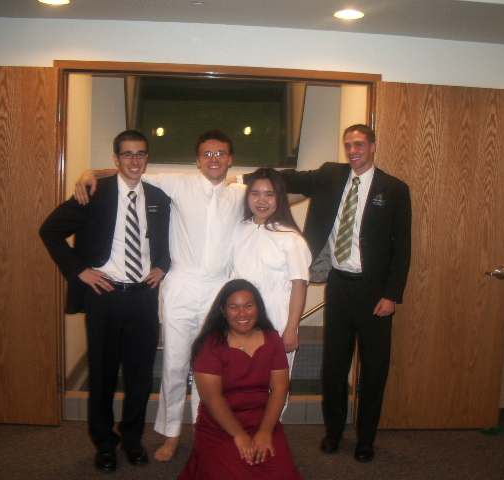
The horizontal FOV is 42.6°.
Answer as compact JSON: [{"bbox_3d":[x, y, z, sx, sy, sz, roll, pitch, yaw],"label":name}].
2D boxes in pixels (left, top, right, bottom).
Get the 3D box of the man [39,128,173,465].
[{"bbox_3d":[-0.785,0.308,3.446,0.680,1.770,0.420,0,6,-20],"label":"man"}]

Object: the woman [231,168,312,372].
[{"bbox_3d":[0.092,0.430,3.384,0.440,1.595,0.290,3,6,17],"label":"woman"}]

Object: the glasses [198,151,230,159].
[{"bbox_3d":[-0.196,-0.446,3.374,0.150,0.043,0.135,-3,7,-2],"label":"glasses"}]

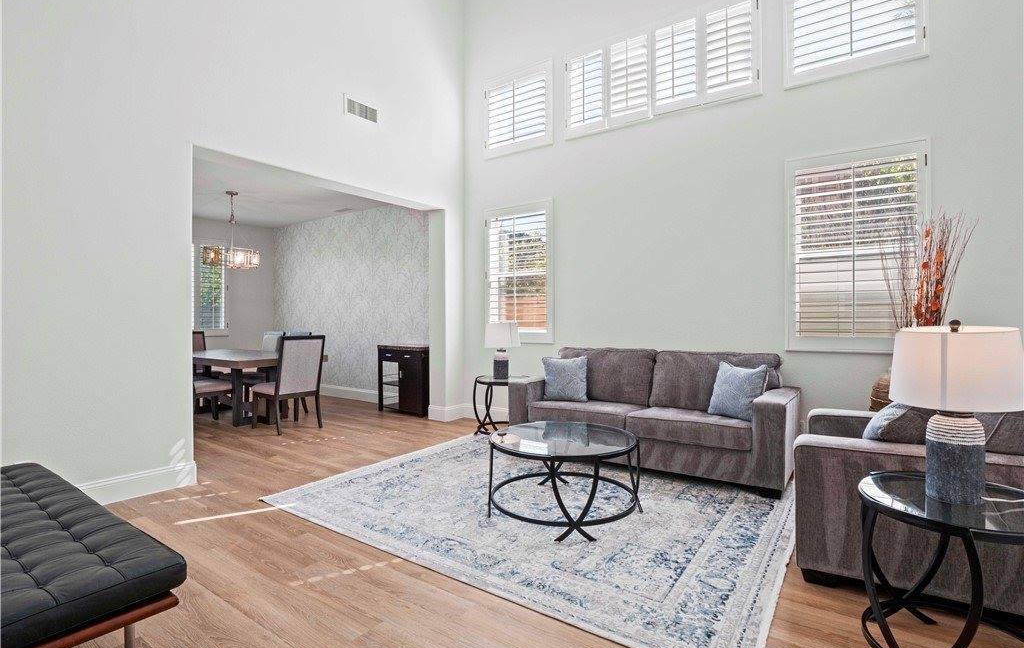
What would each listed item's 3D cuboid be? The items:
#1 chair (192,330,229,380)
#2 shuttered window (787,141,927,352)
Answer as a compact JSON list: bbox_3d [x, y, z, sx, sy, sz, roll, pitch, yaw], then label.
[{"bbox_3d":[-4.676,0.647,6.979,0.653,1.032,0.508,0,1,34],"label":"chair"},{"bbox_3d":[2.631,-0.553,3.664,0.892,1.557,0.080,0,1,34],"label":"shuttered window"}]

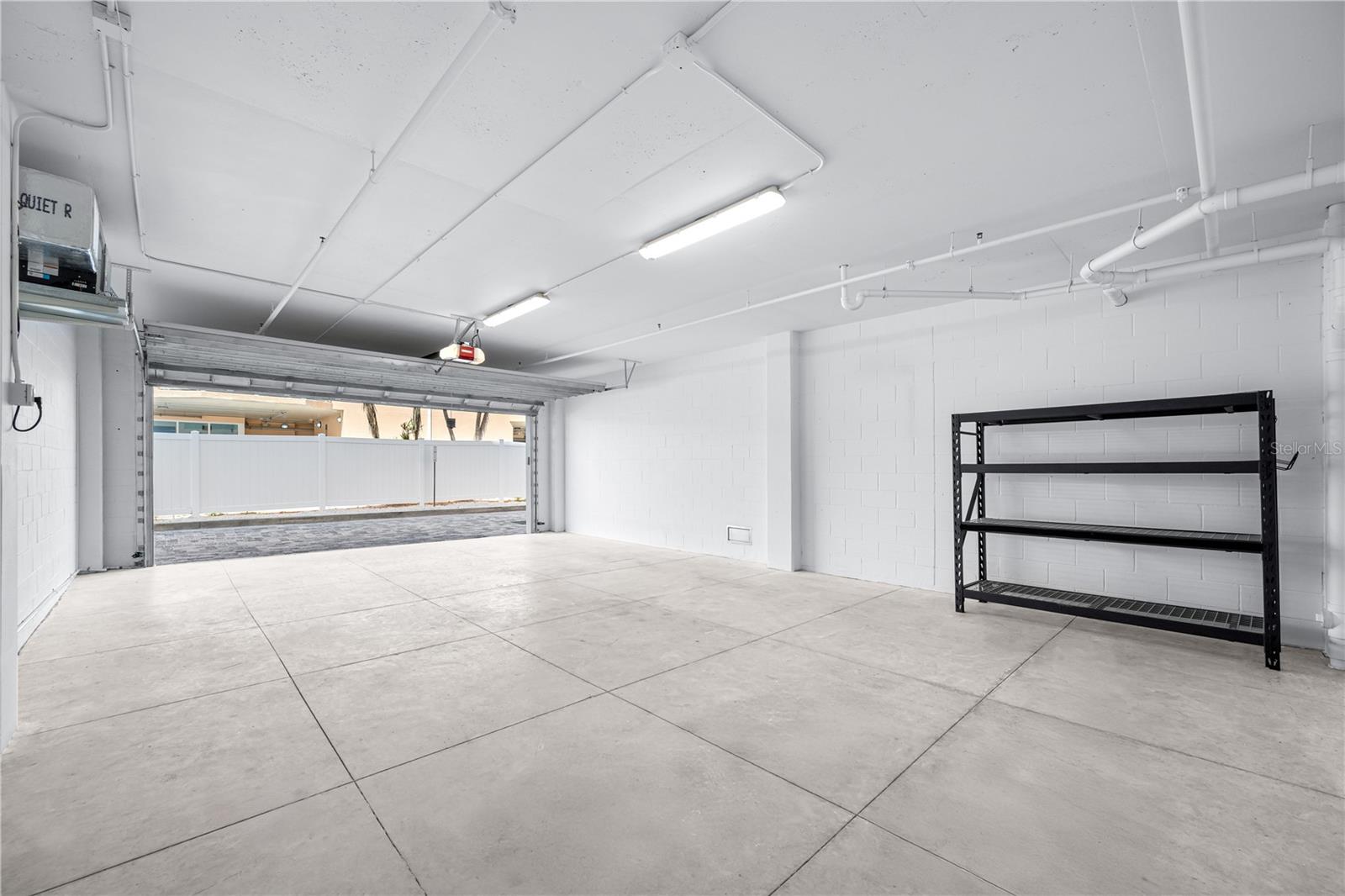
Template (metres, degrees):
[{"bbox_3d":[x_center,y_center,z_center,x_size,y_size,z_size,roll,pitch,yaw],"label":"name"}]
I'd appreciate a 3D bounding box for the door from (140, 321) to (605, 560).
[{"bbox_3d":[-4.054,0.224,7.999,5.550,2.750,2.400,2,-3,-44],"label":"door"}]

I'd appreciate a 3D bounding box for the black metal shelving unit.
[{"bbox_3d":[3.495,0.565,4.315,0.600,1.820,1.950,2,-3,-43],"label":"black metal shelving unit"}]

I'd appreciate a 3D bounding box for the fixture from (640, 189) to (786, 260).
[{"bbox_3d":[0.228,-1.565,3.749,0.140,0.095,1.270,2,-3,-44],"label":"fixture"}]

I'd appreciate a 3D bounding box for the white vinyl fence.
[{"bbox_3d":[-8.095,0.668,14.432,8.850,1.880,0.140,2,-3,-44],"label":"white vinyl fence"}]

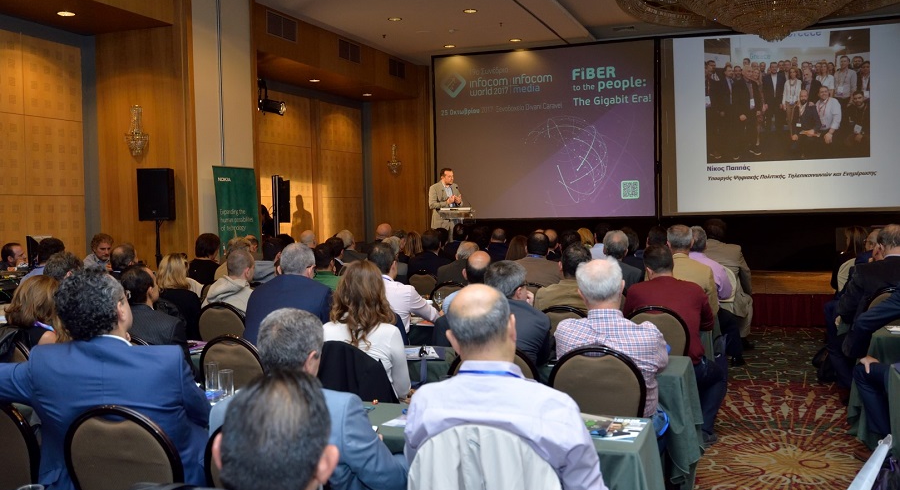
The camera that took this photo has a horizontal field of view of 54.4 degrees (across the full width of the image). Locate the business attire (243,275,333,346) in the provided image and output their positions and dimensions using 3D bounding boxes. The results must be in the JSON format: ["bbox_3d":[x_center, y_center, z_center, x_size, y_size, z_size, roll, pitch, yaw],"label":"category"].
[{"bbox_3d":[-1.064,0.521,5.800,0.550,0.660,0.420,-1,2,8],"label":"business attire"}]

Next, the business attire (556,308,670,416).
[{"bbox_3d":[0.760,0.560,4.120,0.540,0.580,0.450,0,2,12],"label":"business attire"}]

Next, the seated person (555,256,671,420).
[{"bbox_3d":[0.803,0.713,4.270,0.550,1.320,0.780,0,2,13],"label":"seated person"}]

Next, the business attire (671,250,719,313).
[{"bbox_3d":[1.836,0.400,6.850,0.550,0.660,0.420,0,2,15],"label":"business attire"}]

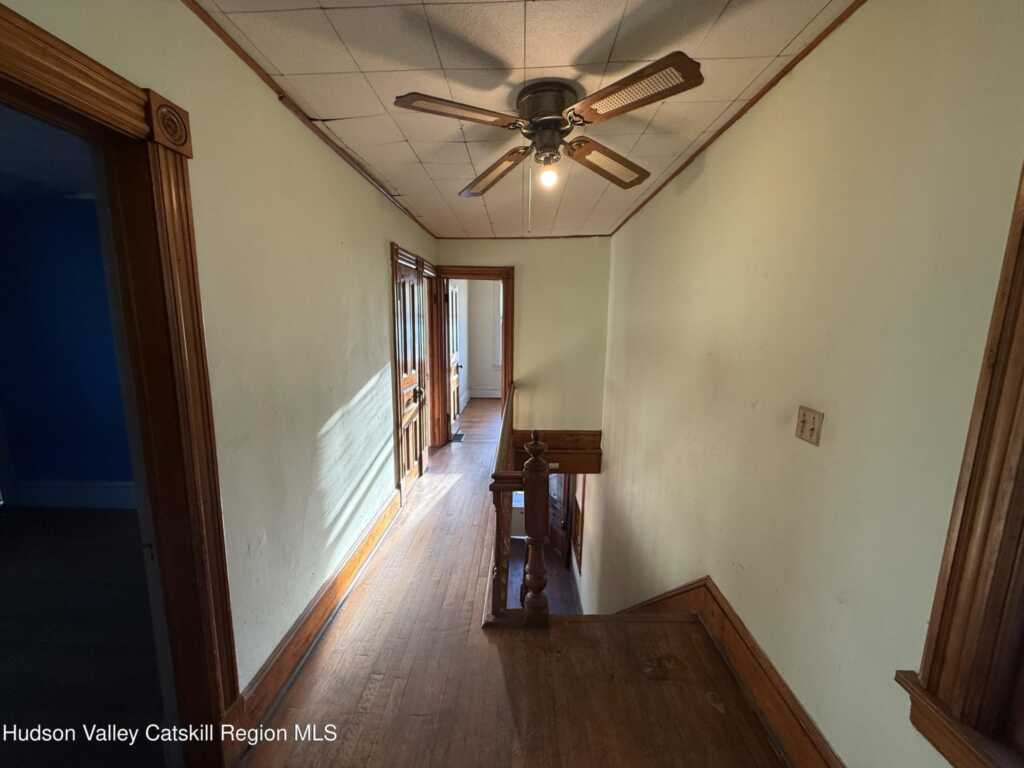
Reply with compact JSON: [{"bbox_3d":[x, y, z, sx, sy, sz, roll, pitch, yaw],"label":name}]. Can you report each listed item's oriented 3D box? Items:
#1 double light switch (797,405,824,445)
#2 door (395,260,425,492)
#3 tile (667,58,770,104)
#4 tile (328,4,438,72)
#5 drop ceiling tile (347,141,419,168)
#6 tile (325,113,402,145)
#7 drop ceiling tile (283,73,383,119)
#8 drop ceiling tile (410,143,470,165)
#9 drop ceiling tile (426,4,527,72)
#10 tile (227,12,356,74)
[{"bbox_3d":[1.015,0.143,1.422,0.016,0.116,0.116,0,8,1],"label":"double light switch"},{"bbox_3d":[-0.925,-0.031,3.680,0.045,1.980,0.650,1,9,1],"label":"door"},{"bbox_3d":[0.816,-1.222,1.661,0.305,0.016,0.305,-1,8,2],"label":"tile"},{"bbox_3d":[-0.412,-1.157,1.392,0.305,0.016,0.305,-1,8,2],"label":"tile"},{"bbox_3d":[-0.695,-1.290,2.302,0.305,0.020,0.305,-1,8,2],"label":"drop ceiling tile"},{"bbox_3d":[-0.703,-1.245,2.001,0.305,0.020,0.305,-1,8,2],"label":"tile"},{"bbox_3d":[-0.709,-1.197,1.702,0.305,0.016,0.305,-1,8,2],"label":"drop ceiling tile"},{"bbox_3d":[-0.391,-1.294,2.294,0.305,0.020,0.305,-1,8,2],"label":"drop ceiling tile"},{"bbox_3d":[-0.106,-1.162,1.384,0.305,0.016,0.305,-1,8,2],"label":"drop ceiling tile"},{"bbox_3d":[-0.719,-1.156,1.398,0.305,0.020,0.305,-1,8,2],"label":"tile"}]

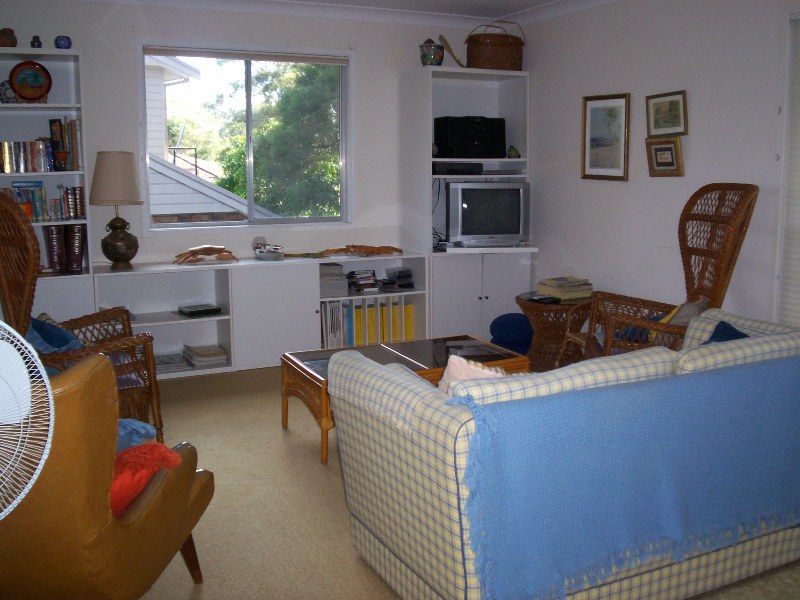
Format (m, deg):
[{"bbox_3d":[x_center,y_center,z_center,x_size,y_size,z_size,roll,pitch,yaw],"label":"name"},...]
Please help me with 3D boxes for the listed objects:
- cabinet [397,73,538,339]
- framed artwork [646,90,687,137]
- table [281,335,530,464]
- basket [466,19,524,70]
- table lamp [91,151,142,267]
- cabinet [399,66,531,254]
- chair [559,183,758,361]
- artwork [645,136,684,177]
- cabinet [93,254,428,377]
[{"bbox_3d":[0.494,-0.680,6.312,0.852,1.998,0.507,-4,10,-24],"label":"cabinet"},{"bbox_3d":[1.560,-1.085,4.877,0.030,0.251,0.329,-4,10,-24],"label":"framed artwork"},{"bbox_3d":[0.024,0.465,4.205,1.105,0.390,0.663,-4,10,-24],"label":"table"},{"bbox_3d":[0.704,-1.870,6.177,0.416,0.393,0.312,-4,10,-24],"label":"basket"},{"bbox_3d":[-1.782,-0.567,5.291,0.332,0.744,0.332,-4,10,-24],"label":"table lamp"},{"bbox_3d":[0.480,-1.020,6.254,0.826,1.308,0.507,-4,10,-24],"label":"cabinet"},{"bbox_3d":[1.323,0.033,4.194,0.858,1.228,0.845,0,9,4],"label":"chair"},{"bbox_3d":[1.562,-0.842,4.915,0.033,0.230,0.290,-4,10,-24],"label":"artwork"},{"bbox_3d":[-0.924,0.076,5.768,2.249,0.692,0.500,-4,10,-24],"label":"cabinet"}]

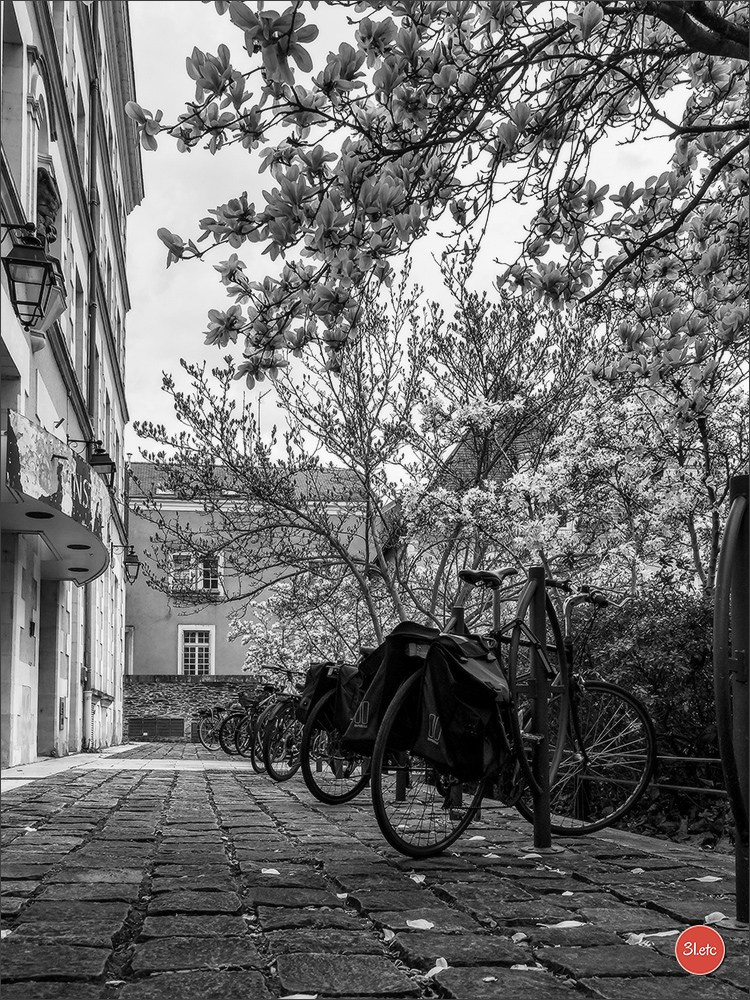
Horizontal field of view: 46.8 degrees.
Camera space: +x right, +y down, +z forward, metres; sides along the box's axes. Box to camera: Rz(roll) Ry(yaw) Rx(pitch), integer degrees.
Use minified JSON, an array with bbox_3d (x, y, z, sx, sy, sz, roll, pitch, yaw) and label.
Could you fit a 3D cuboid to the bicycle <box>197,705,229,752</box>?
[{"bbox_3d":[-2.649,4.200,16.000,0.550,0.980,1.650,-9,-15,36],"label":"bicycle"}]

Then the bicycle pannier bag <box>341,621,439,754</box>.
[{"bbox_3d":[0.075,0.724,3.330,0.220,0.480,0.370,-11,-16,42],"label":"bicycle pannier bag"}]

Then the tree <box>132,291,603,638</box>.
[{"bbox_3d":[-0.121,0.306,10.000,5.000,5.500,4.500,0,-12,0],"label":"tree"}]

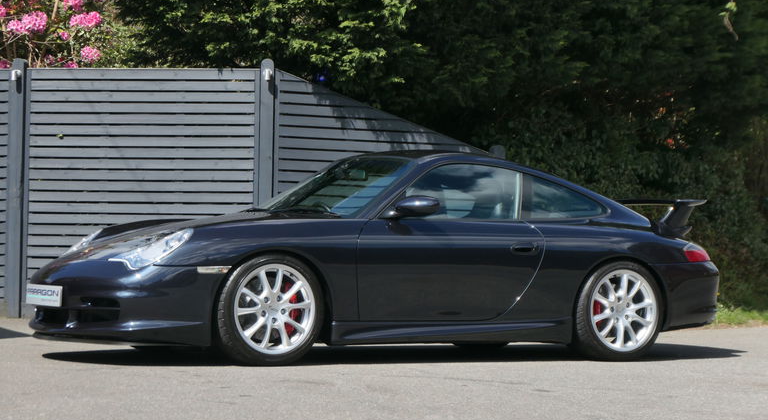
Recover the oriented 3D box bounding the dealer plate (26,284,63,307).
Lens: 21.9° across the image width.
[{"bbox_3d":[-1.892,0.475,11.056,0.020,0.112,0.520,2,-1,-30],"label":"dealer plate"}]

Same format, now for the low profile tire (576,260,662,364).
[{"bbox_3d":[1.382,0.610,12.126,0.635,0.630,0.290,2,-1,-30],"label":"low profile tire"}]

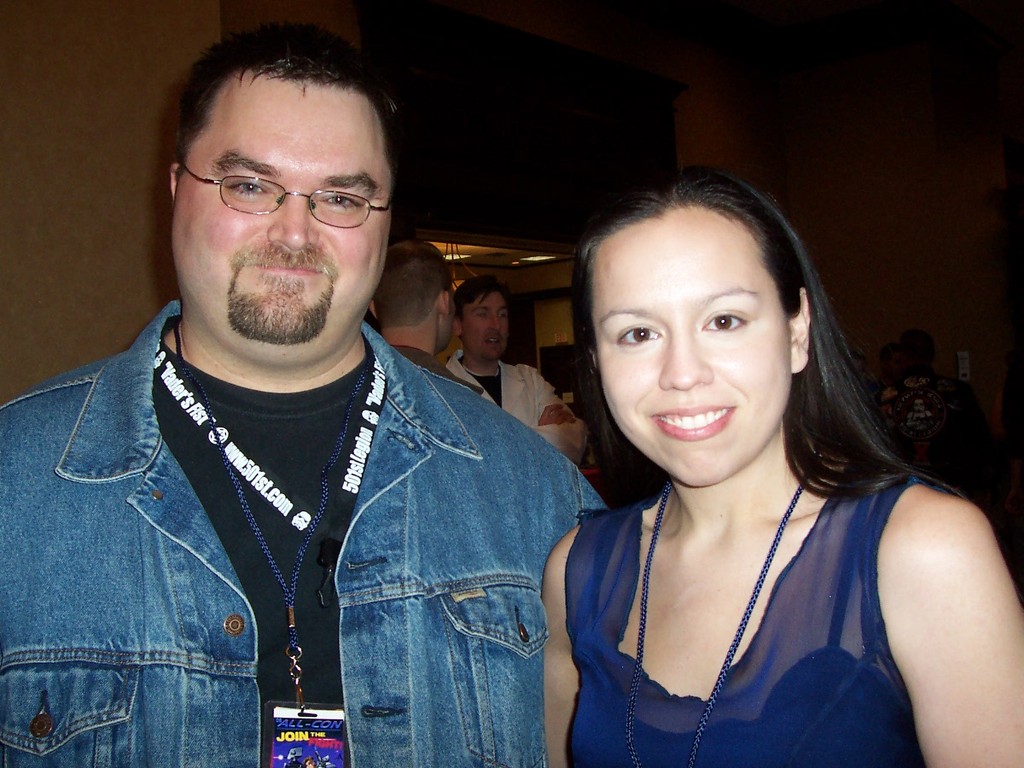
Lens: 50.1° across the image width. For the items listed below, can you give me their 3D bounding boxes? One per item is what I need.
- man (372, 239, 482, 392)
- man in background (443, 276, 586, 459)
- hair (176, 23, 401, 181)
[{"bbox_3d":[-0.160,0.600,2.280,0.530,1.800,0.340,-4,-2,21],"label":"man"},{"bbox_3d":[-0.005,0.600,2.950,0.550,1.800,0.400,-2,-2,-22],"label":"man in background"},{"bbox_3d":[-0.190,-0.215,0.925,0.182,0.180,0.210,7,3,-19],"label":"hair"}]

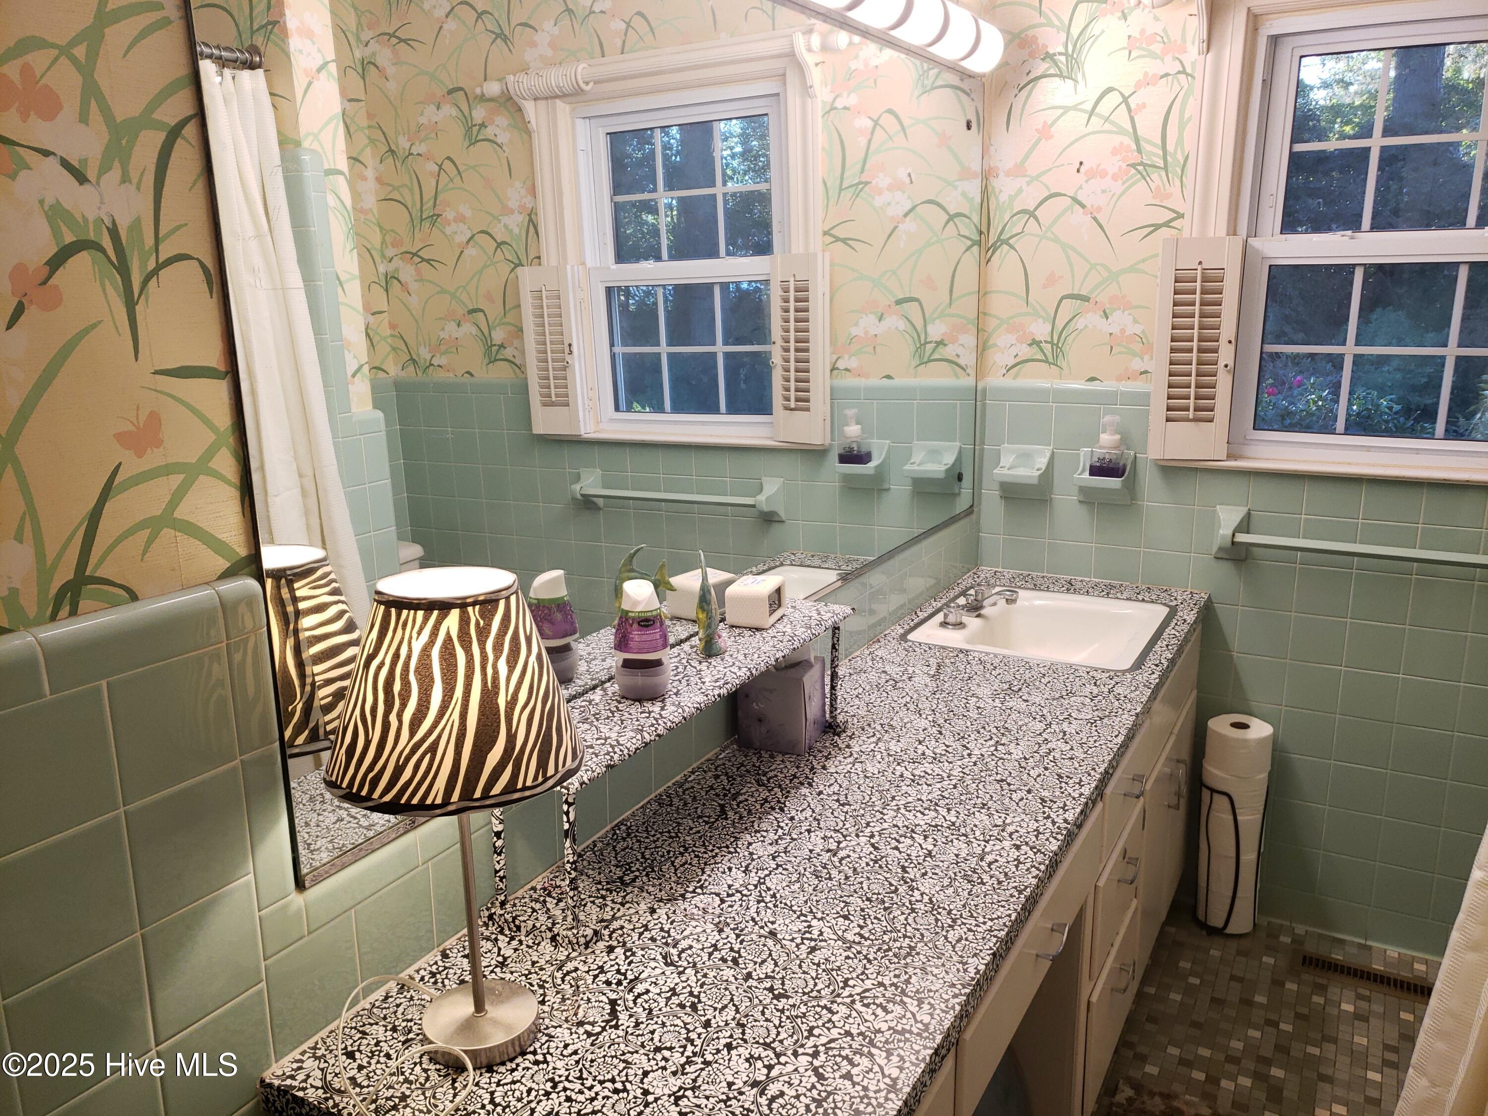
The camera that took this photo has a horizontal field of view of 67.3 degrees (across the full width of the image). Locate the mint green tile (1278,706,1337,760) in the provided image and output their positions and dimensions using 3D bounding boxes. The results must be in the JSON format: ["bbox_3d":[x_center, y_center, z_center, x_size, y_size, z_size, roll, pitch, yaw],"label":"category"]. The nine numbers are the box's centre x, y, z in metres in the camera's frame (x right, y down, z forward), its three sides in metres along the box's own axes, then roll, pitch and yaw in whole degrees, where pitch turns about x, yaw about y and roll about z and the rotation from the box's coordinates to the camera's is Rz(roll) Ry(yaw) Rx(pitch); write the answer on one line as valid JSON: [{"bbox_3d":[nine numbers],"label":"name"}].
[{"bbox_3d":[1.266,0.395,2.508,0.108,0.108,0.010,7,15,29],"label":"mint green tile"}]

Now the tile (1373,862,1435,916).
[{"bbox_3d":[1.459,0.737,2.474,0.108,0.108,0.010,7,15,29],"label":"tile"}]

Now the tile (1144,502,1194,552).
[{"bbox_3d":[0.974,-0.066,2.562,0.108,0.108,0.010,7,16,29],"label":"tile"}]

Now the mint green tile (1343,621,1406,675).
[{"bbox_3d":[1.372,0.193,2.427,0.109,0.109,0.010,7,15,28],"label":"mint green tile"}]

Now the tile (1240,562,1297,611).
[{"bbox_3d":[1.169,0.062,2.488,0.108,0.108,0.010,7,15,29],"label":"tile"}]

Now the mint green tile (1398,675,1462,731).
[{"bbox_3d":[1.470,0.312,2.400,0.109,0.109,0.010,7,15,28],"label":"mint green tile"}]

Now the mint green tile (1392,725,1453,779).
[{"bbox_3d":[1.456,0.417,2.402,0.108,0.108,0.010,7,15,29],"label":"mint green tile"}]

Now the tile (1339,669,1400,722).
[{"bbox_3d":[1.360,0.299,2.428,0.108,0.108,0.010,7,16,29],"label":"tile"}]

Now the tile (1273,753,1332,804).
[{"bbox_3d":[1.277,0.505,2.553,0.109,0.109,0.010,7,15,28],"label":"tile"}]

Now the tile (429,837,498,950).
[{"bbox_3d":[-0.318,0.372,1.278,0.010,0.103,0.106,7,15,29],"label":"tile"}]

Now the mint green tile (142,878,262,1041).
[{"bbox_3d":[-0.479,0.353,0.991,0.010,0.108,0.108,7,15,29],"label":"mint green tile"}]

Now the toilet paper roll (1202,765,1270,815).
[{"bbox_3d":[1.112,0.519,2.533,0.134,0.098,0.134,7,16,29],"label":"toilet paper roll"}]

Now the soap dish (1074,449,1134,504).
[{"bbox_3d":[0.830,-0.181,2.589,0.121,0.127,0.085,7,15,28],"label":"soap dish"}]

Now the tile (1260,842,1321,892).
[{"bbox_3d":[1.279,0.721,2.603,0.109,0.109,0.010,7,15,28],"label":"tile"}]

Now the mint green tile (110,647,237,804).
[{"bbox_3d":[-0.467,0.134,0.912,0.010,0.103,0.104,7,15,28],"label":"mint green tile"}]

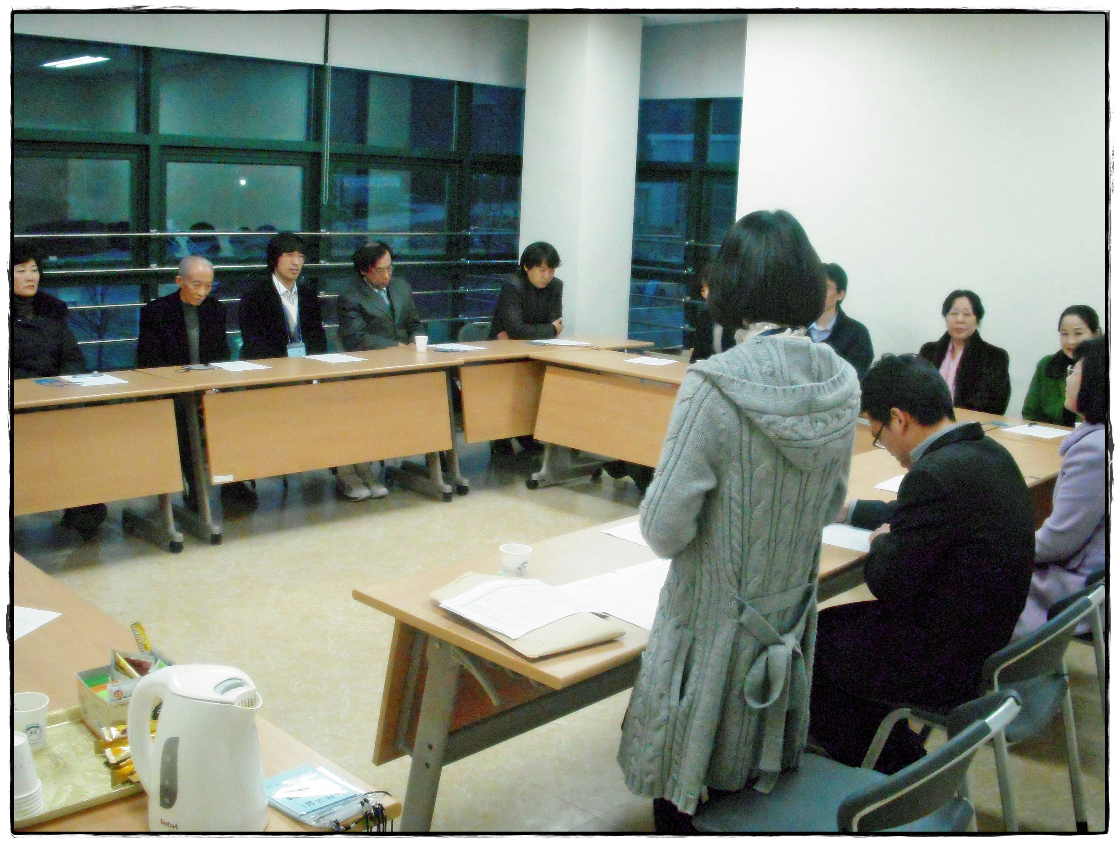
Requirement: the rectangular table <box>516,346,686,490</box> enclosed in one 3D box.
[{"bbox_3d":[0.556,0.087,6.444,0.600,0.735,1.500,-8,14,-43],"label":"rectangular table"}]

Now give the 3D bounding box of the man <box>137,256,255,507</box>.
[{"bbox_3d":[-1.787,-0.180,6.120,0.520,1.250,0.760,-8,14,-43],"label":"man"}]

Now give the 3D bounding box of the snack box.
[{"bbox_3d":[-0.687,0.451,1.987,0.135,0.074,0.135,-7,13,-39],"label":"snack box"}]

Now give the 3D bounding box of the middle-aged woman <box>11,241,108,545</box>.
[{"bbox_3d":[-2.314,-0.148,5.550,0.520,1.290,0.750,-8,15,-42],"label":"middle-aged woman"}]

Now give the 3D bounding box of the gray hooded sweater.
[{"bbox_3d":[0.341,0.272,2.353,0.460,0.910,0.360,-6,14,-36],"label":"gray hooded sweater"}]

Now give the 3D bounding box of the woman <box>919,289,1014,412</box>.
[{"bbox_3d":[1.803,0.022,5.647,0.760,1.240,0.500,-8,14,-43],"label":"woman"}]

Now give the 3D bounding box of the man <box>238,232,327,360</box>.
[{"bbox_3d":[-1.404,-0.293,6.350,0.520,1.330,0.760,-6,13,-34],"label":"man"}]

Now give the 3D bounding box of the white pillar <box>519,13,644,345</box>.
[{"bbox_3d":[0.131,-1.275,8.279,0.530,2.680,0.530,12,14,43],"label":"white pillar"}]

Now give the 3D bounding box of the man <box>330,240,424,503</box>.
[{"bbox_3d":[-1.027,-0.307,6.620,0.520,1.280,0.800,-5,13,-31],"label":"man"}]

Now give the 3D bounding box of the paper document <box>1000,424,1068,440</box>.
[{"bbox_3d":[1.893,0.035,4.853,0.210,0.005,0.280,12,14,43],"label":"paper document"}]

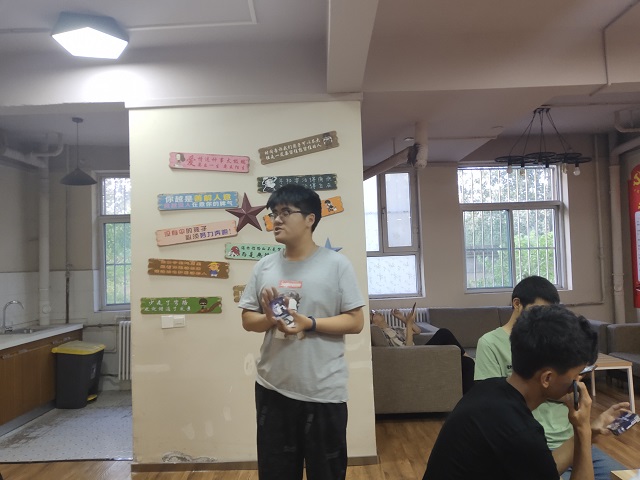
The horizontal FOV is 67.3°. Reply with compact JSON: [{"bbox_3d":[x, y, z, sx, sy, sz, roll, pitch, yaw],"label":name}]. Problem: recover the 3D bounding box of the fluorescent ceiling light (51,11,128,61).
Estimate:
[{"bbox_3d":[-1.591,-1.413,3.366,0.505,0.105,0.495,-2,-4,1],"label":"fluorescent ceiling light"}]

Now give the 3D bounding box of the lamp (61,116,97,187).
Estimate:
[{"bbox_3d":[-2.577,-0.943,5.129,0.385,0.711,0.385,-2,-4,1],"label":"lamp"}]

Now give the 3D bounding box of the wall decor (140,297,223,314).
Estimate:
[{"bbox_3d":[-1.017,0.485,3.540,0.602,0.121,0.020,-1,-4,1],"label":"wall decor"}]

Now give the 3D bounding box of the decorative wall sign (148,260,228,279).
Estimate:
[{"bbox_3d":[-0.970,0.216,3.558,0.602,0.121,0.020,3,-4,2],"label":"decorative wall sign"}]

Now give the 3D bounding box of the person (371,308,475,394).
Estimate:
[{"bbox_3d":[1.011,1.143,4.772,1.029,0.925,0.520,-2,-3,2],"label":"person"}]

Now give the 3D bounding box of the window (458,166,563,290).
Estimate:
[{"bbox_3d":[2.596,-0.142,6.500,1.480,1.740,0.150,-2,-4,-3],"label":"window"}]

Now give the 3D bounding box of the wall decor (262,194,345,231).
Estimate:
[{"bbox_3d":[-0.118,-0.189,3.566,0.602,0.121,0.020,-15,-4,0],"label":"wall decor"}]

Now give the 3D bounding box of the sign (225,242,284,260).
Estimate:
[{"bbox_3d":[-0.407,0.102,3.509,0.570,0.110,0.020,4,-2,2],"label":"sign"}]

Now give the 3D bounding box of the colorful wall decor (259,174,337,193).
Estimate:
[{"bbox_3d":[-0.164,-0.411,3.522,0.582,0.116,0.020,-2,-3,2],"label":"colorful wall decor"}]

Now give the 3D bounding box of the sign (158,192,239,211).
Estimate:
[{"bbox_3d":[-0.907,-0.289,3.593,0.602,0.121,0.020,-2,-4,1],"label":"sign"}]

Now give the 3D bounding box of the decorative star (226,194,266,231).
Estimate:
[{"bbox_3d":[-0.541,-0.199,3.557,0.315,0.300,0.045,-6,-4,1],"label":"decorative star"}]

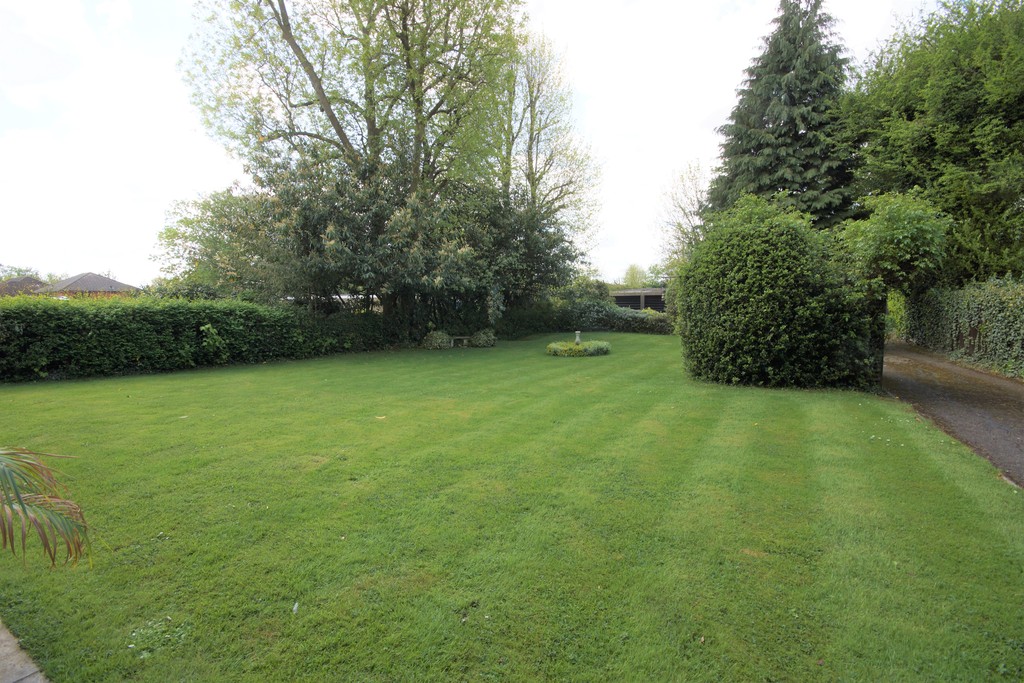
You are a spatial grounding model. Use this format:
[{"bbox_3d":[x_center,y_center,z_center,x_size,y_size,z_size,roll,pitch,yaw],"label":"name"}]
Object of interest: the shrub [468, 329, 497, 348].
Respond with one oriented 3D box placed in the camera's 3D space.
[{"bbox_3d":[-1.360,-0.176,19.728,1.250,0.860,1.100,-1,4,-20],"label":"shrub"}]

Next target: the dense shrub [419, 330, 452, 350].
[{"bbox_3d":[-3.270,-0.087,18.632,1.320,0.820,1.150,-1,4,-20],"label":"dense shrub"}]

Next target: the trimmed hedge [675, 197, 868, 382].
[{"bbox_3d":[5.920,-1.090,10.101,3.450,3.900,2.600,2,4,25],"label":"trimmed hedge"}]

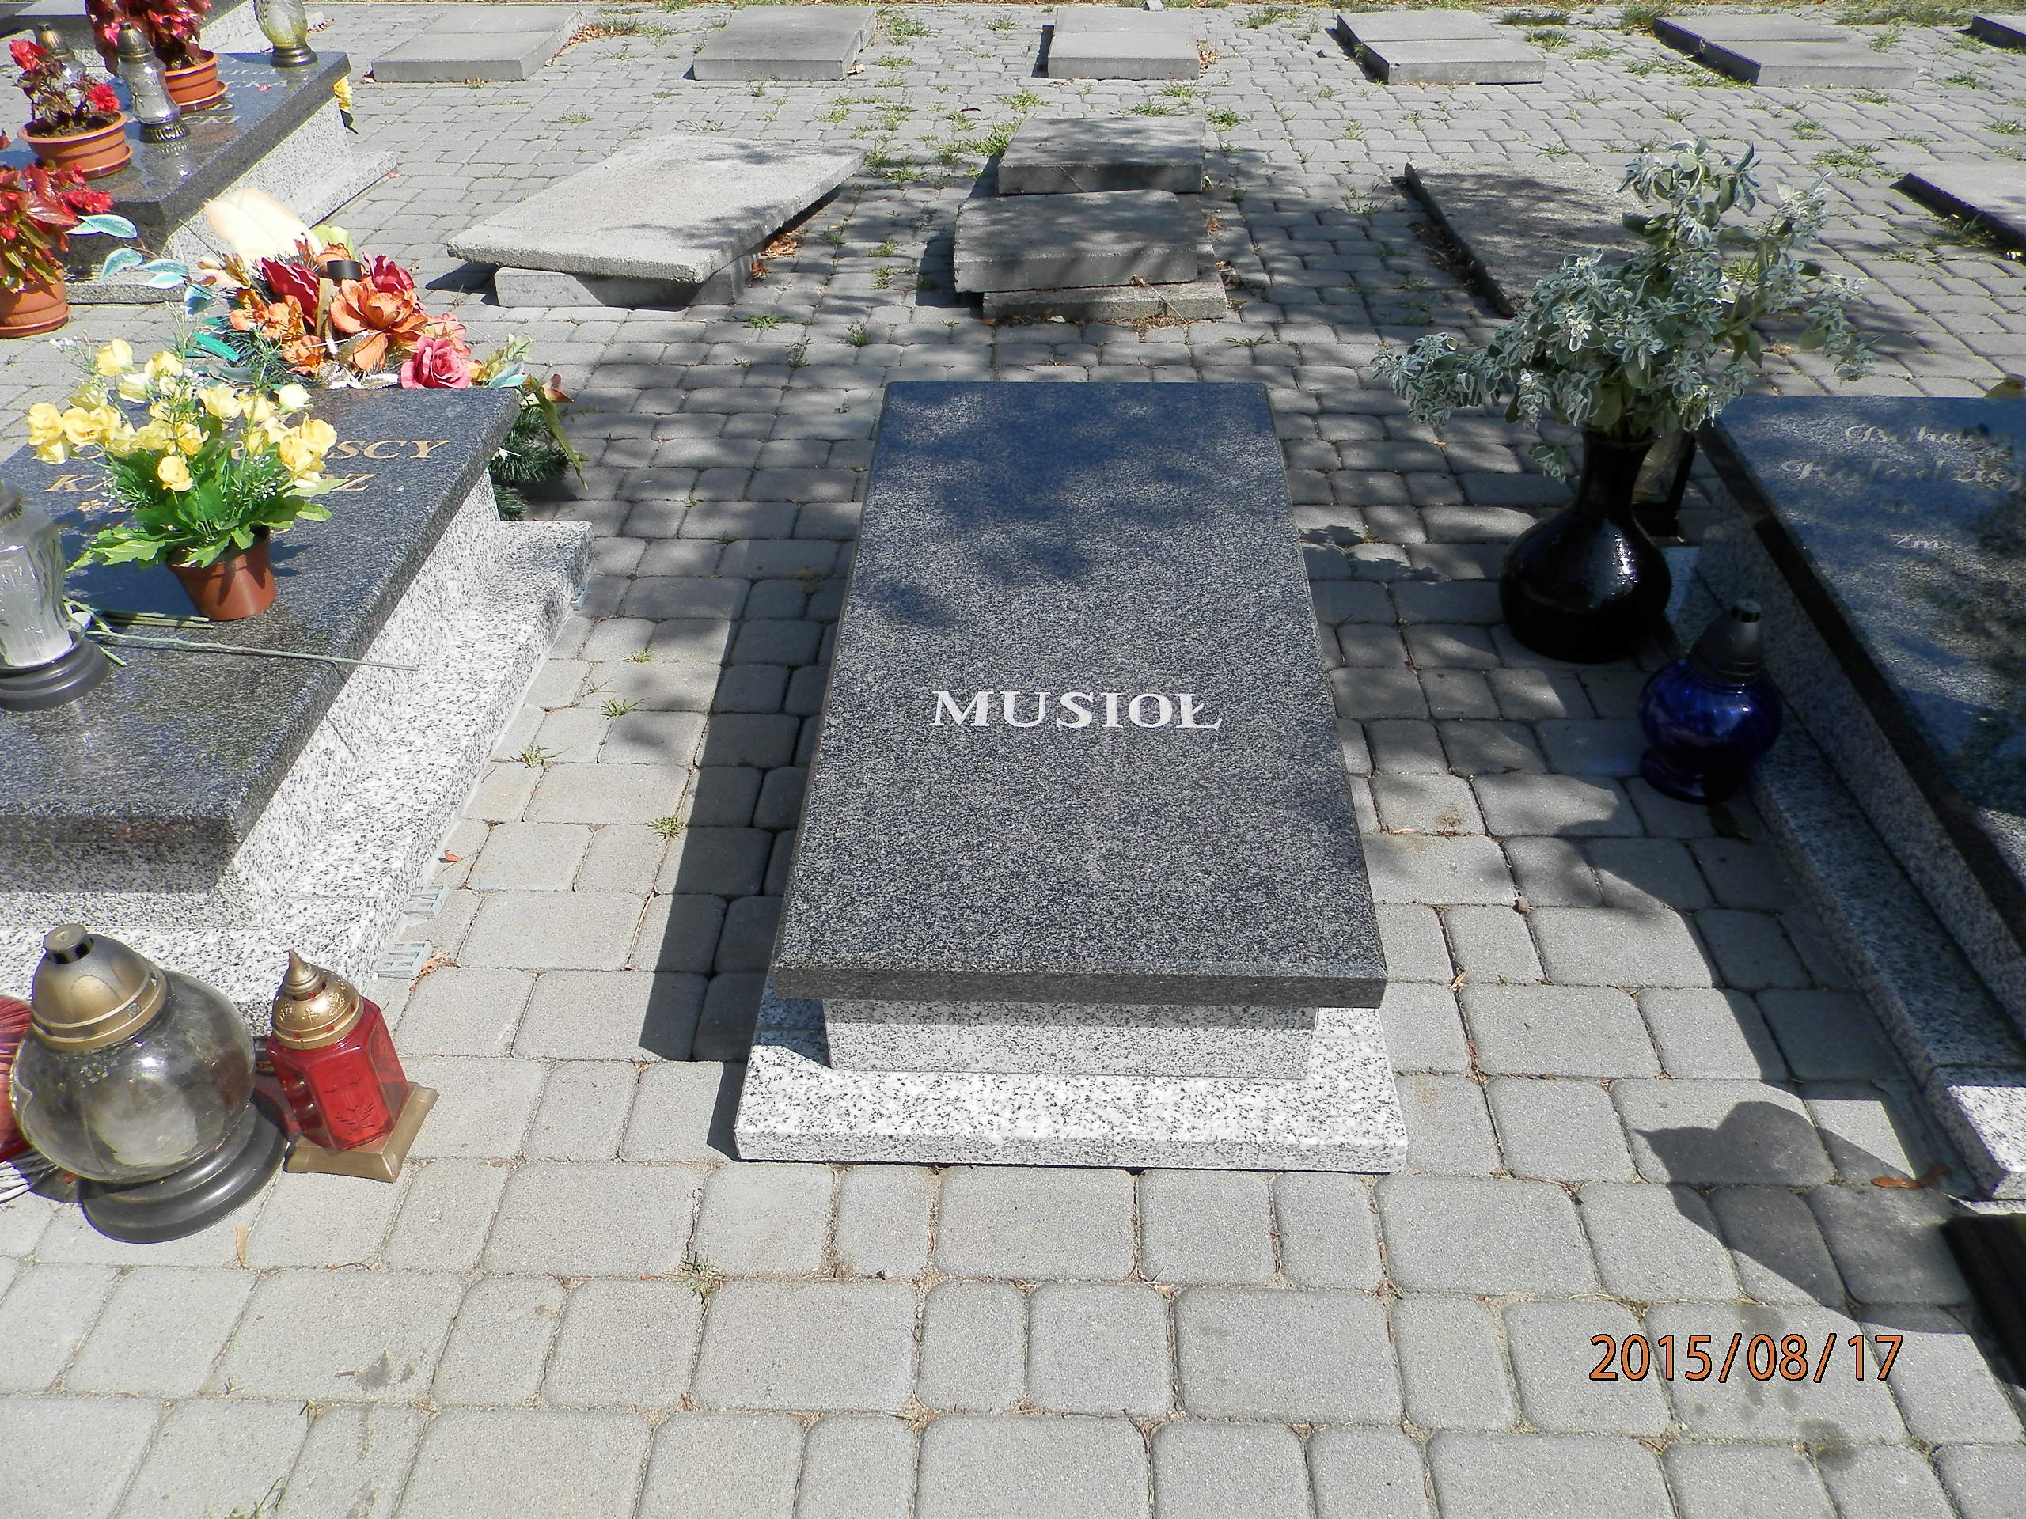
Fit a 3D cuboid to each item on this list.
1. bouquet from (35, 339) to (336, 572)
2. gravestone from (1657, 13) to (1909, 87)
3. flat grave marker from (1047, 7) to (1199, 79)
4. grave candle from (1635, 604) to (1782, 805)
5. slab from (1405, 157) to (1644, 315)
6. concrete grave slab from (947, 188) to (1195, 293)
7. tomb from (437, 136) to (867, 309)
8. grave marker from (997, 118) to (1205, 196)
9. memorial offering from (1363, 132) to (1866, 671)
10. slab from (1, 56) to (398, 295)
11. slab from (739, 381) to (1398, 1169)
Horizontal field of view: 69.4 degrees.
[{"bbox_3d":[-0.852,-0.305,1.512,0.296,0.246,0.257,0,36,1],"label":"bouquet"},{"bbox_3d":[2.786,-2.603,5.365,0.520,0.066,0.975,0,36,1],"label":"gravestone"},{"bbox_3d":[0.407,-2.701,5.504,0.522,0.068,0.997,1,36,2],"label":"flat grave marker"},{"bbox_3d":[0.857,-0.076,1.761,0.175,0.235,0.175,0,36,1],"label":"grave candle"},{"bbox_3d":[1.325,-1.267,3.549,0.515,0.051,1.161,1,36,2],"label":"slab"},{"bbox_3d":[0.131,-1.172,3.297,0.512,0.068,0.504,-1,36,-1],"label":"concrete grave slab"},{"bbox_3d":[-0.836,-1.350,3.600,0.602,0.131,1.161,9,37,12],"label":"tomb"},{"bbox_3d":[0.240,-1.616,3.906,0.515,0.067,0.498,3,36,4],"label":"grave marker"},{"bbox_3d":[0.820,-0.449,1.933,0.591,0.635,0.471,0,36,1],"label":"memorial offering"},{"bbox_3d":[-2.078,-1.468,3.607,0.602,0.318,1.128,1,36,2],"label":"slab"},{"bbox_3d":[0.071,-0.087,1.720,0.609,0.304,1.150,1,36,1],"label":"slab"}]

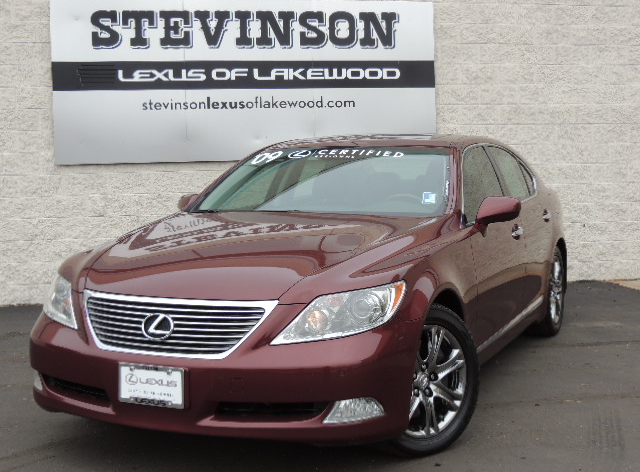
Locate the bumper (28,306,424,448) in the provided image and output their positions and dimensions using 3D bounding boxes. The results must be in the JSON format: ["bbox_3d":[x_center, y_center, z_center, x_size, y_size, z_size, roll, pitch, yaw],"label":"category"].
[{"bbox_3d":[-0.551,0.539,3.898,1.840,0.550,0.570,2,5,25],"label":"bumper"}]

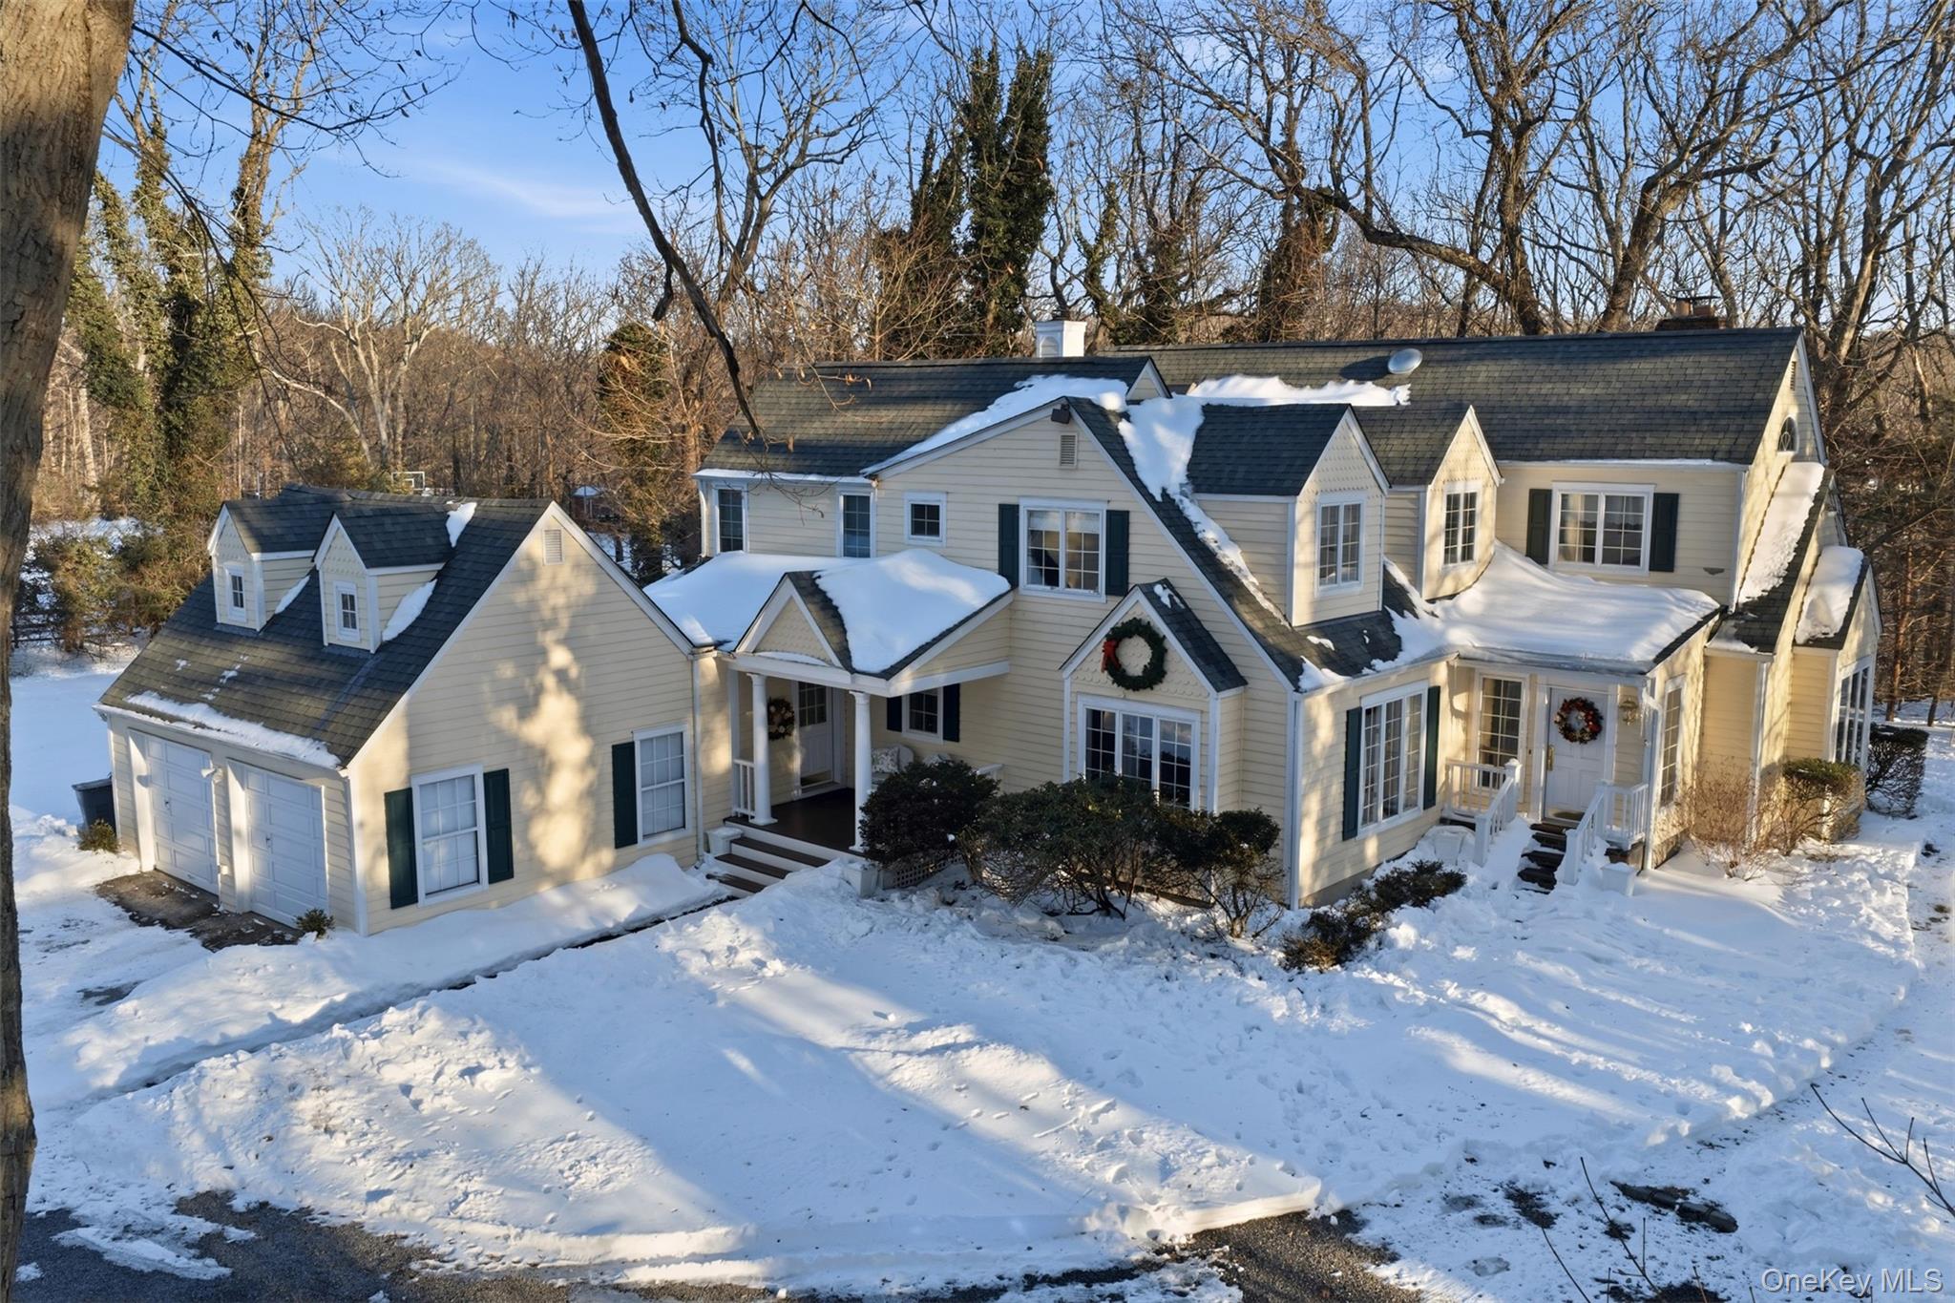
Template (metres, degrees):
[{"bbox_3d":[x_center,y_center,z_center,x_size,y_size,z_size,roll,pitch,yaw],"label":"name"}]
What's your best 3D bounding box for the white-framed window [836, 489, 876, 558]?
[{"bbox_3d":[-1.909,-1.895,23.853,0.820,1.300,0.100,7,11,39],"label":"white-framed window"}]

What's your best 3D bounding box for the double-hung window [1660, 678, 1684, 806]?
[{"bbox_3d":[10.334,1.355,22.634,0.100,1.930,0.880,7,11,39],"label":"double-hung window"}]

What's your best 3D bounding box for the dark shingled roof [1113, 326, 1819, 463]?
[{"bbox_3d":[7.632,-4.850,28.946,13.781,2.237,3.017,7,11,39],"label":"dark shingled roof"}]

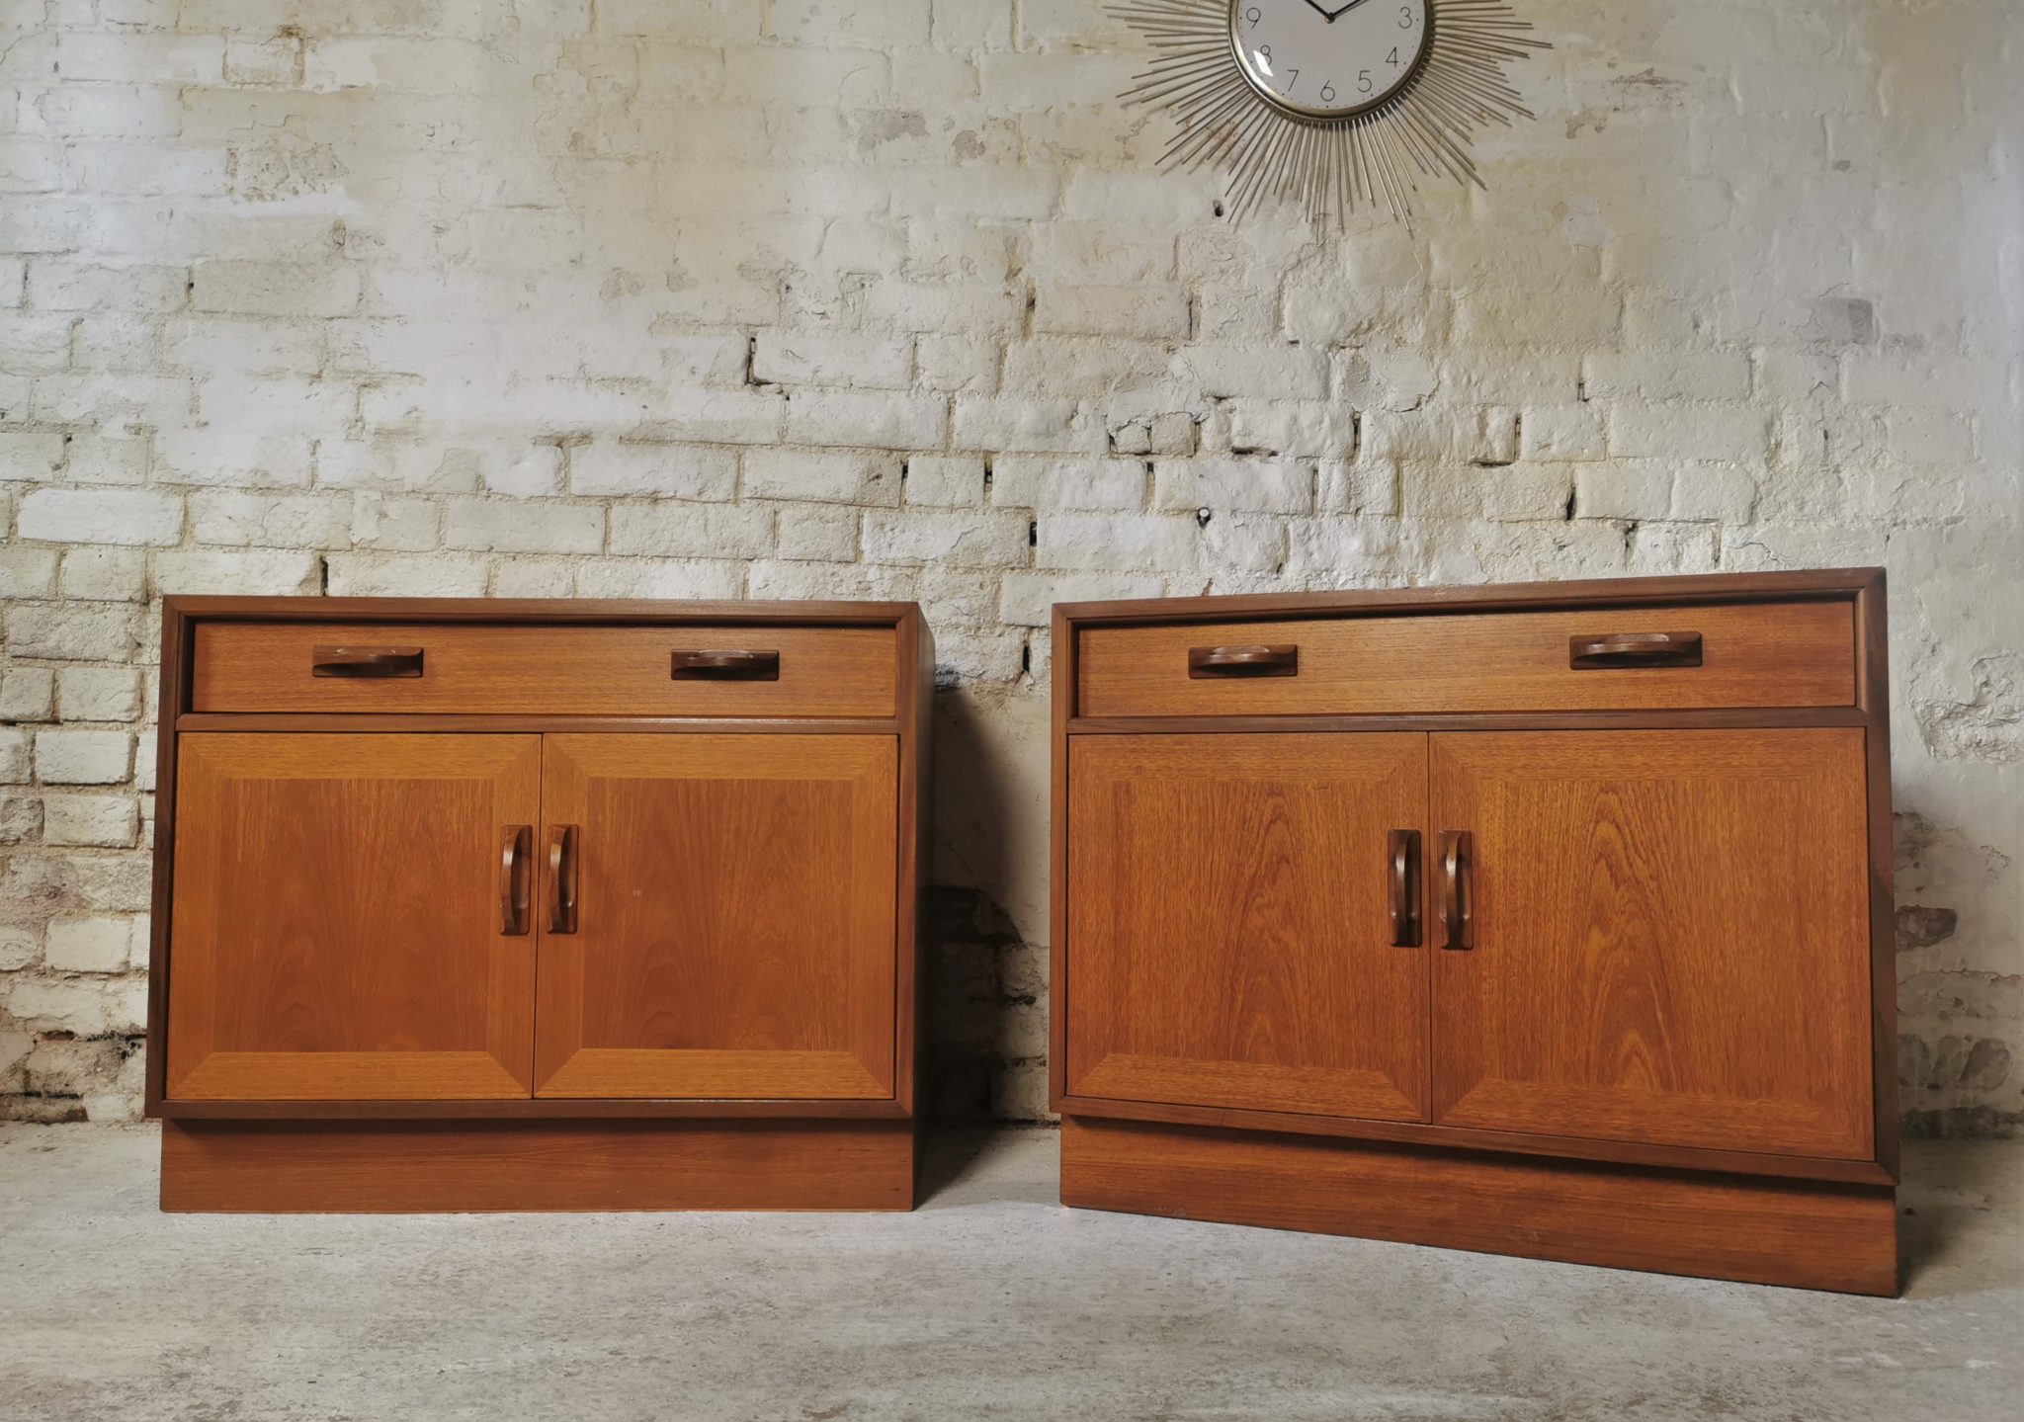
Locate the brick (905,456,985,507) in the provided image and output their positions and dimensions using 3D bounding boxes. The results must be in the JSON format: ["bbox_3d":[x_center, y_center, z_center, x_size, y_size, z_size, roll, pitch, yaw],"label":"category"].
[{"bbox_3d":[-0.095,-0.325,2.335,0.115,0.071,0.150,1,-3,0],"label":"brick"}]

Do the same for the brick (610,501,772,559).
[{"bbox_3d":[-0.448,-0.247,2.245,0.229,0.078,0.110,1,-4,-2],"label":"brick"}]

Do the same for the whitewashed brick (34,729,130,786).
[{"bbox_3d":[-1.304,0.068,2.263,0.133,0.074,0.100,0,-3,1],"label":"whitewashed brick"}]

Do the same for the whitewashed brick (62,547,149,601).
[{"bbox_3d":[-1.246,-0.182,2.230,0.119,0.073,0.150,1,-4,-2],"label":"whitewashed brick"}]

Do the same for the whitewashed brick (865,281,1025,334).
[{"bbox_3d":[-0.099,-0.577,2.325,0.227,0.072,0.105,1,-3,0],"label":"whitewashed brick"}]

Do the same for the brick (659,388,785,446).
[{"bbox_3d":[-0.408,-0.408,2.257,0.176,0.079,0.110,1,-4,-2],"label":"brick"}]

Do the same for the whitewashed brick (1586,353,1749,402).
[{"bbox_3d":[0.937,-0.475,2.314,0.242,0.071,0.110,1,-4,-2],"label":"whitewashed brick"}]

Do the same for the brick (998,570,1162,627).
[{"bbox_3d":[0.097,-0.158,2.304,0.231,0.077,0.105,1,-3,0],"label":"brick"}]

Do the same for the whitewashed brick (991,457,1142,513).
[{"bbox_3d":[0.076,-0.316,2.270,0.216,0.077,0.110,1,-4,-2],"label":"whitewashed brick"}]

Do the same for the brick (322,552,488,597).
[{"bbox_3d":[-0.855,-0.182,2.272,0.230,0.073,0.100,0,-3,1],"label":"brick"}]

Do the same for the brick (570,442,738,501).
[{"bbox_3d":[-0.505,-0.336,2.277,0.232,0.079,0.100,0,-3,1],"label":"brick"}]

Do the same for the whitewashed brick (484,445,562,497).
[{"bbox_3d":[-0.682,-0.328,2.261,0.113,0.072,0.150,1,-4,-2],"label":"whitewashed brick"}]

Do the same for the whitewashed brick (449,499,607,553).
[{"bbox_3d":[-0.687,-0.258,2.275,0.219,0.077,0.100,0,-3,1],"label":"whitewashed brick"}]

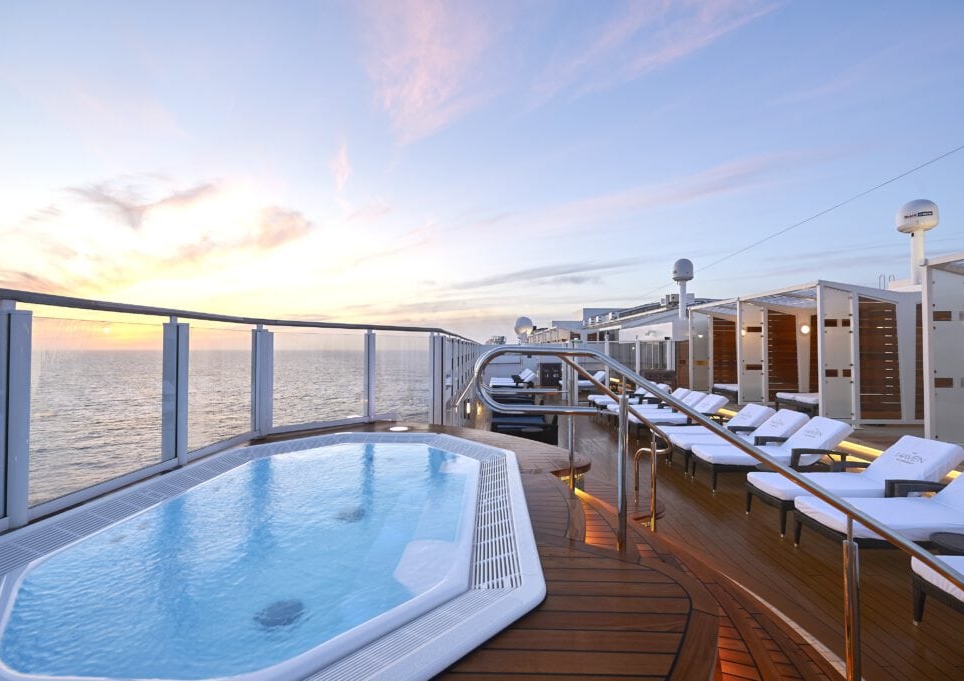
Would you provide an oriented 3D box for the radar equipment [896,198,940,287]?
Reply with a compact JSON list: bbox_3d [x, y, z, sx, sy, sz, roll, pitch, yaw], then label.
[{"bbox_3d":[16.417,-3.713,15.000,1.080,3.220,1.080,0,-1,2],"label":"radar equipment"}]

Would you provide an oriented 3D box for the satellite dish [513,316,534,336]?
[{"bbox_3d":[4.011,-1.332,38.000,1.800,1.850,1.800,0,-1,2],"label":"satellite dish"}]

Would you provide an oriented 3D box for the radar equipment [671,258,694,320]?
[{"bbox_3d":[11.377,-2.921,22.500,1.060,3.420,1.060,0,-1,2],"label":"radar equipment"}]

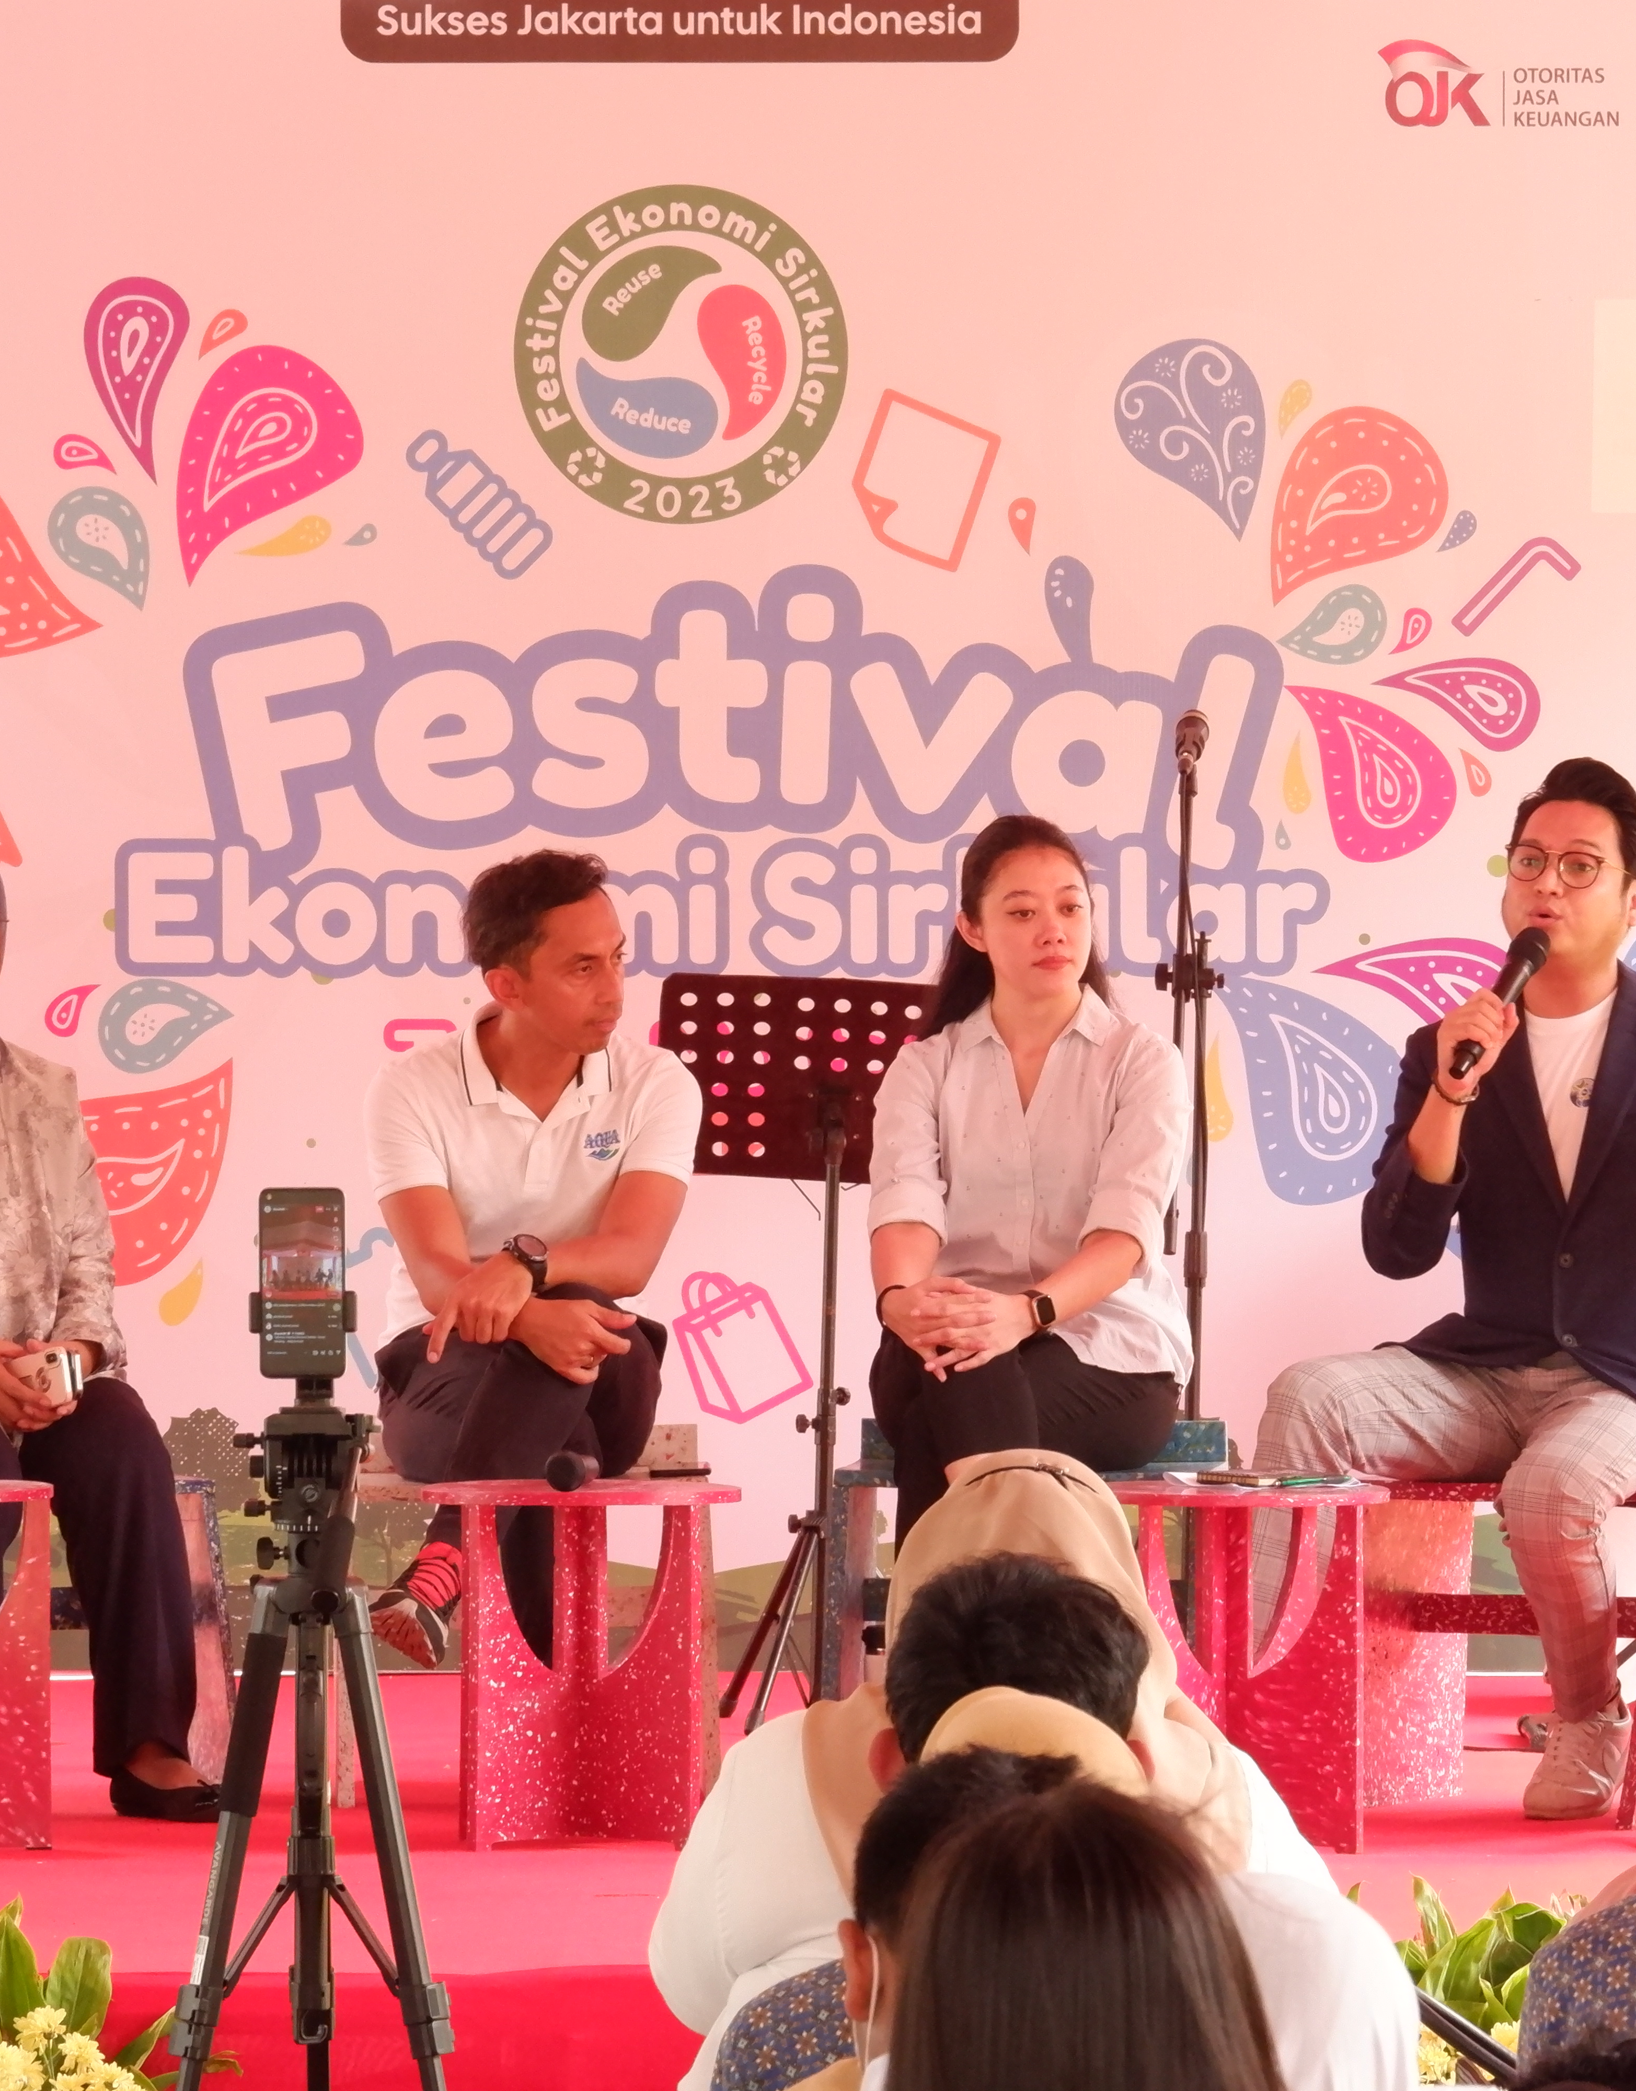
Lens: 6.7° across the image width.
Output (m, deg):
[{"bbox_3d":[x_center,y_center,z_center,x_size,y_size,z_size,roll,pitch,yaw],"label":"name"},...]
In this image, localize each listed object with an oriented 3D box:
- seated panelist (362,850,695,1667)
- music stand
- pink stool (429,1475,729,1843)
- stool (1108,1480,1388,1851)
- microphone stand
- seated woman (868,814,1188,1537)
[{"bbox_3d":[-0.373,0.368,18.350,0.470,1.250,0.680,0,1,-5],"label":"seated panelist"},{"bbox_3d":[0.012,0.430,20.000,0.480,1.075,0.420,0,1,0],"label":"music stand"},{"bbox_3d":[-0.296,0.780,17.620,0.400,0.450,0.400,0,1,0],"label":"pink stool"},{"bbox_3d":[0.516,0.781,17.570,0.400,0.450,0.400,0,1,0],"label":"stool"},{"bbox_3d":[0.513,0.272,19.400,0.480,1.410,0.480,0,1,0],"label":"microphone stand"},{"bbox_3d":[0.272,0.344,18.450,0.450,1.295,0.680,0,1,10],"label":"seated woman"}]

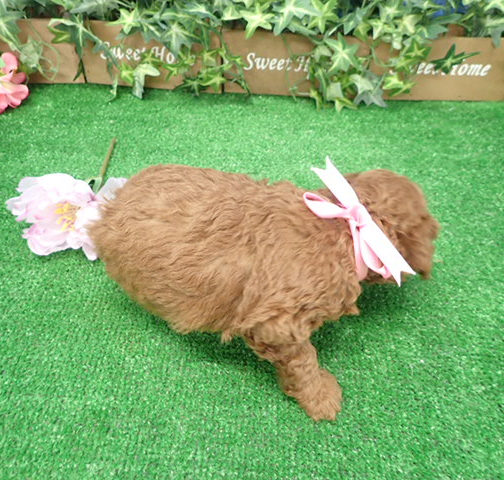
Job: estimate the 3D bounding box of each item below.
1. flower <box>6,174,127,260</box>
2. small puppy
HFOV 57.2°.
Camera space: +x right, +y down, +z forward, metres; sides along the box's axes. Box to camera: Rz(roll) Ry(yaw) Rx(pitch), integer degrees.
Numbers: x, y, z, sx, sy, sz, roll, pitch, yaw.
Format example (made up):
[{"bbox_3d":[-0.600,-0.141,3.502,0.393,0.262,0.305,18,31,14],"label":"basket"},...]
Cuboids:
[{"bbox_3d":[-0.198,-0.031,0.477,0.113,0.053,0.103,3,47,0],"label":"flower"},{"bbox_3d":[0.000,0.025,0.376,0.282,0.139,0.159,8,48,5],"label":"small puppy"}]

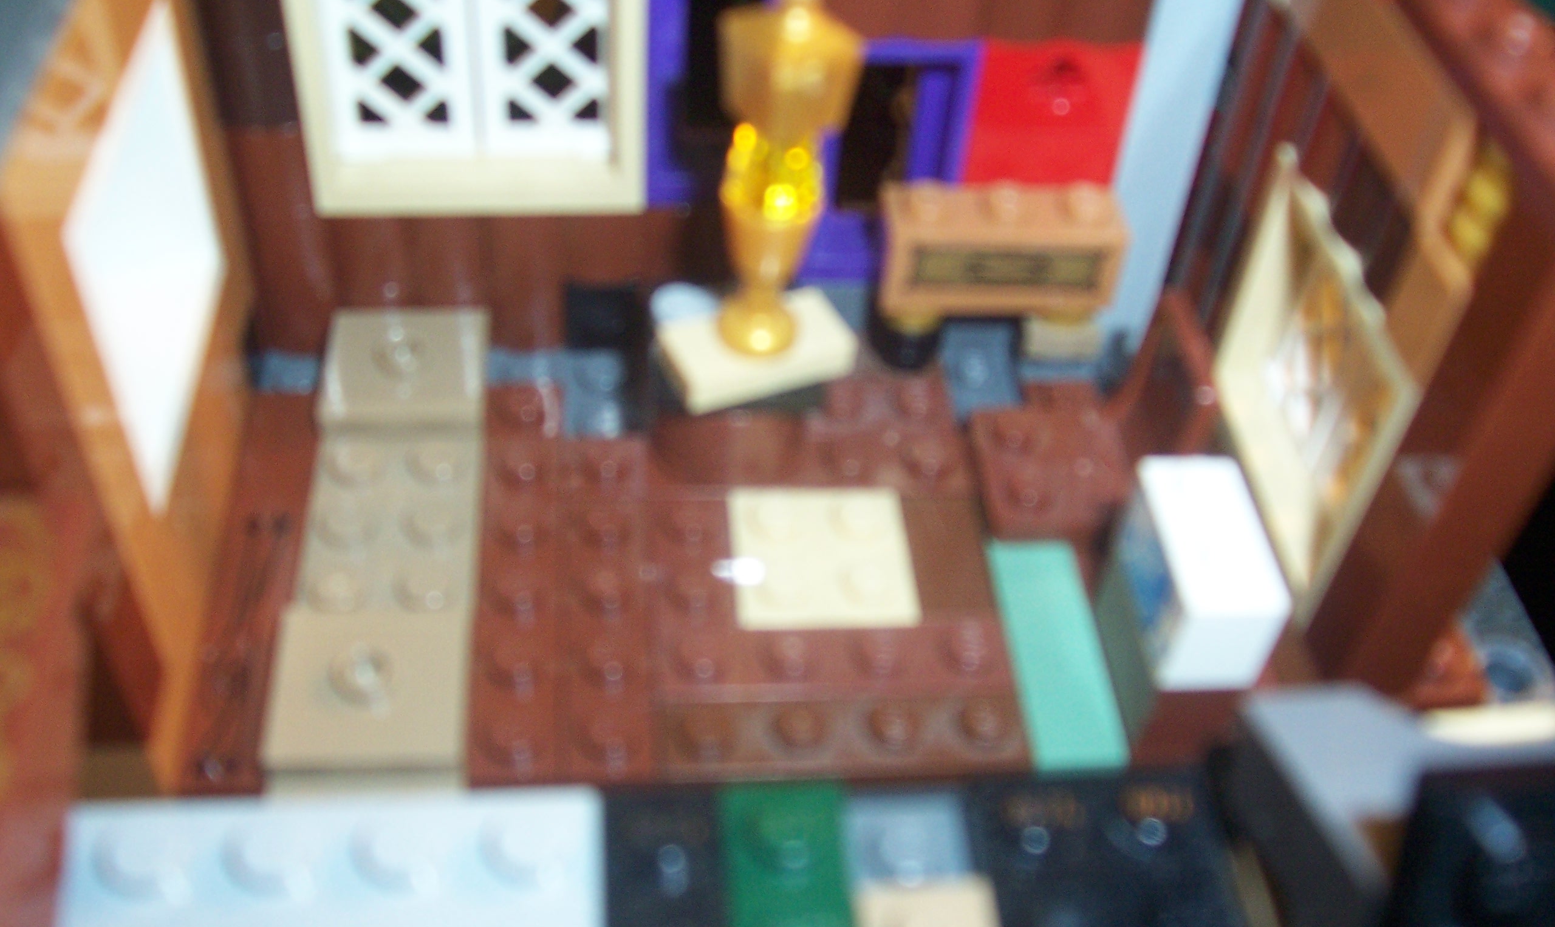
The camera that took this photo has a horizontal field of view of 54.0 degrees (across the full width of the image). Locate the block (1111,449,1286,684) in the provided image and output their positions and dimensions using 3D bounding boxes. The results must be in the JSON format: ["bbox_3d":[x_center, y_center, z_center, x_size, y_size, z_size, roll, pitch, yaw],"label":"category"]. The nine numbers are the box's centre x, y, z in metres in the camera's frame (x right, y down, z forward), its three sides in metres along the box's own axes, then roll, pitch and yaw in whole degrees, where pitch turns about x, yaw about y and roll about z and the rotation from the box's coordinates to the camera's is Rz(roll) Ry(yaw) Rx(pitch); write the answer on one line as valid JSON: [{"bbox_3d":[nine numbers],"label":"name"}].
[{"bbox_3d":[0.034,0.008,0.123,0.008,0.010,0.016,-1,47,-6],"label":"block"}]

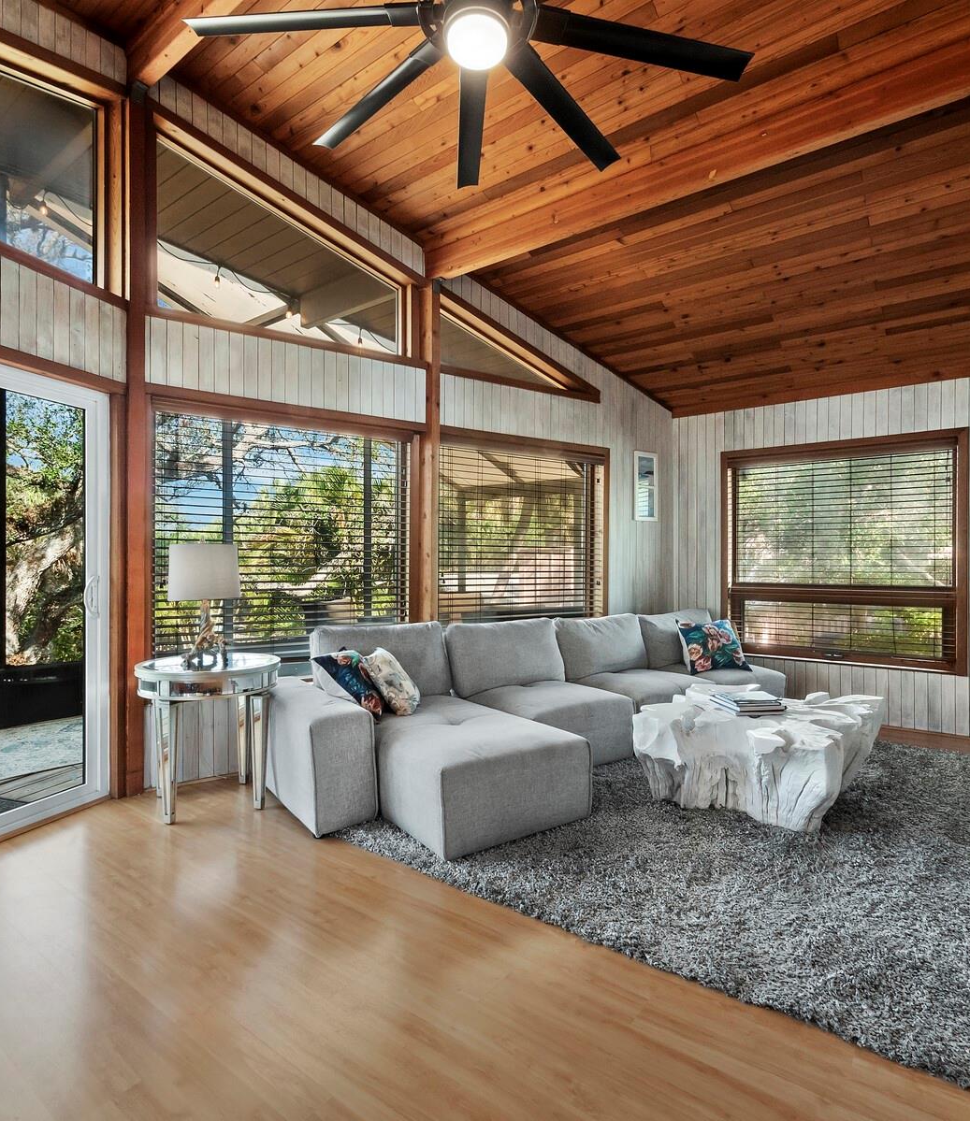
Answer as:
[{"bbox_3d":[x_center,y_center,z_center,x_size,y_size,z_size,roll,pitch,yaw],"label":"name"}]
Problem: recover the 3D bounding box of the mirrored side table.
[{"bbox_3d":[-1.349,0.851,2.978,0.655,0.679,0.655,0,0,-30],"label":"mirrored side table"}]

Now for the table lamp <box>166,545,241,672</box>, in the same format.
[{"bbox_3d":[-1.378,0.201,2.975,0.329,0.620,0.329,0,0,-30],"label":"table lamp"}]

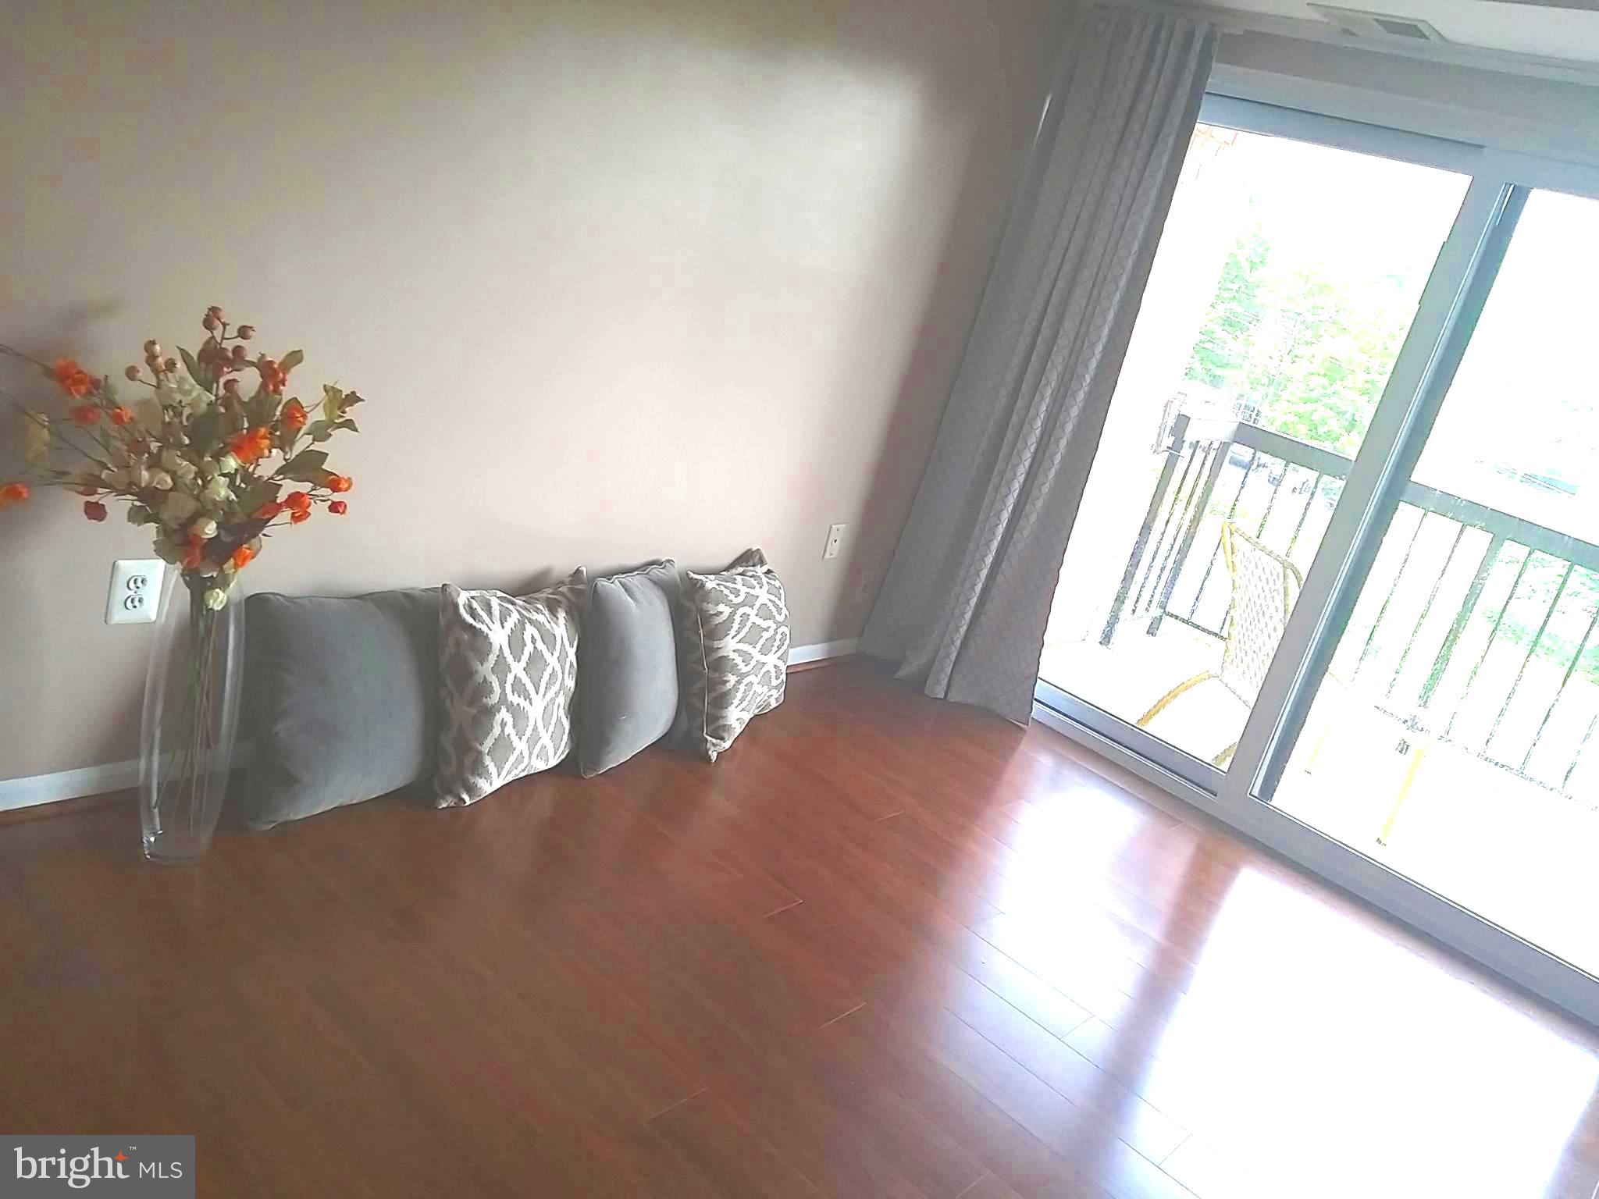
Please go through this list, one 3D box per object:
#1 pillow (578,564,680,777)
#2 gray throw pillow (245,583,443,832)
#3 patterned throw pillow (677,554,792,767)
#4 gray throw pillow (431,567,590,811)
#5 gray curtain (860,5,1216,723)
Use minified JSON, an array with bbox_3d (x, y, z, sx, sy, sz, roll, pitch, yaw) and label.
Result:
[{"bbox_3d":[-0.418,0.163,3.214,0.170,0.470,0.450,7,15,20],"label":"pillow"},{"bbox_3d":[-0.949,0.212,2.678,0.165,0.460,0.455,5,10,35],"label":"gray throw pillow"},{"bbox_3d":[-0.166,0.134,3.483,0.200,0.475,0.455,-3,11,23],"label":"patterned throw pillow"},{"bbox_3d":[-0.663,0.191,2.937,0.175,0.475,0.465,9,14,27],"label":"gray throw pillow"},{"bbox_3d":[0.761,-0.689,3.929,0.630,2.160,0.200,29,23,35],"label":"gray curtain"}]

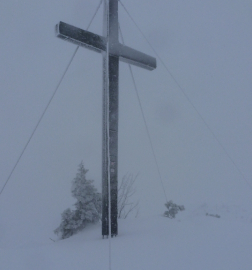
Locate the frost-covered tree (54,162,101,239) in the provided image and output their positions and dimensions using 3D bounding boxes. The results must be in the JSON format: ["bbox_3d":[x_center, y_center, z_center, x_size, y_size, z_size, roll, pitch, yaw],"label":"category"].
[{"bbox_3d":[-1.275,1.745,6.700,1.280,2.000,1.200,0,-8,0],"label":"frost-covered tree"}]

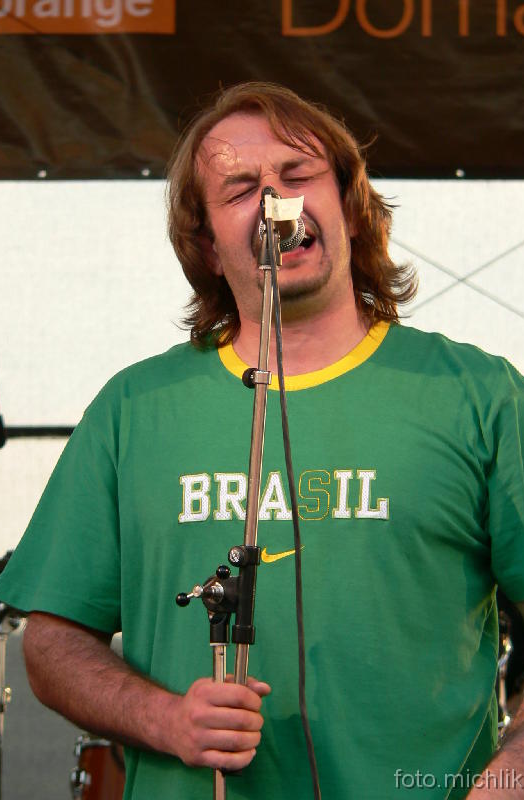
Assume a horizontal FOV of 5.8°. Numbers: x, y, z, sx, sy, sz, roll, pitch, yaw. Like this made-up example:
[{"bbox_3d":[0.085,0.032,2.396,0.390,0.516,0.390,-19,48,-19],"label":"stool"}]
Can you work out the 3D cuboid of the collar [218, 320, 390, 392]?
[{"bbox_3d":[0.049,-0.048,5.950,0.198,0.105,0.165,0,-10,0],"label":"collar"}]

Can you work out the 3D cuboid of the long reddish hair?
[{"bbox_3d":[0.029,-0.213,5.950,0.270,0.295,0.240,-9,-13,0],"label":"long reddish hair"}]

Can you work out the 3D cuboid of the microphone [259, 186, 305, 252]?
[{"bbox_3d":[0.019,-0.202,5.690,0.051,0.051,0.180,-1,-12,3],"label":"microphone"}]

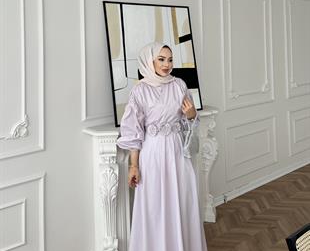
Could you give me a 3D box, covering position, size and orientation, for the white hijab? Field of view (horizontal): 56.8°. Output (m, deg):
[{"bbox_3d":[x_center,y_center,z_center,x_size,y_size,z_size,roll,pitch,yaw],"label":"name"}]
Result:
[{"bbox_3d":[0.005,-0.400,1.890,0.230,0.310,0.250,-4,5,-33],"label":"white hijab"}]

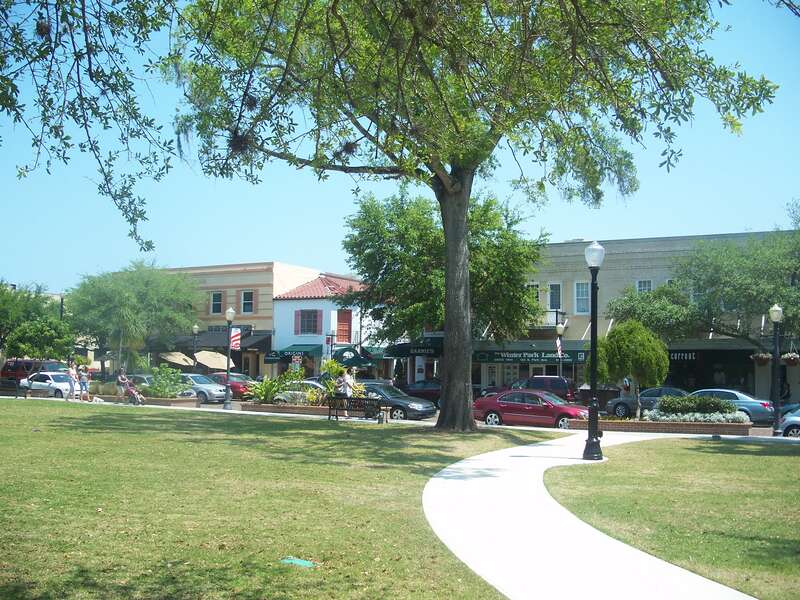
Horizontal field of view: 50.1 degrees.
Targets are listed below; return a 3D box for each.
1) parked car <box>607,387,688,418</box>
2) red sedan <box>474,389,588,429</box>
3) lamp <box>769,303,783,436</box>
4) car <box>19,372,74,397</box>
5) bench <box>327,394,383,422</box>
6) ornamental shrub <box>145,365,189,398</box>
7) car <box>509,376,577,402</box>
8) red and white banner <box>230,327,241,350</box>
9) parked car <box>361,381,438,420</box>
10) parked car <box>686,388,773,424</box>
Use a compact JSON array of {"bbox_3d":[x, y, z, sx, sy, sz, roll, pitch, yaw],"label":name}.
[{"bbox_3d":[11.517,4.647,38.243,4.600,1.460,1.800,-1,-5,31],"label":"parked car"},{"bbox_3d":[4.803,4.001,31.043,4.800,1.460,1.830,-1,-5,31],"label":"red sedan"},{"bbox_3d":[10.885,2.008,24.746,0.420,3.820,0.420,-1,-5,27],"label":"lamp"},{"bbox_3d":[-19.063,4.739,47.759,4.600,1.410,1.780,-2,-5,34],"label":"car"},{"bbox_3d":[-1.401,3.568,27.968,1.900,0.820,0.650,-1,-5,31],"label":"bench"},{"bbox_3d":[-10.349,3.614,37.941,1.800,1.500,1.700,3,-5,-15],"label":"ornamental shrub"},{"bbox_3d":[6.007,4.458,39.729,4.800,1.800,1.870,-1,-5,31],"label":"car"},{"bbox_3d":[-6.187,1.450,32.200,0.060,0.850,0.460,-2,-5,33],"label":"red and white banner"},{"bbox_3d":[-0.851,3.922,33.798,4.850,1.460,1.820,-2,-5,30],"label":"parked car"},{"bbox_3d":[12.848,4.412,35.143,4.800,1.460,1.820,-1,-5,31],"label":"parked car"}]

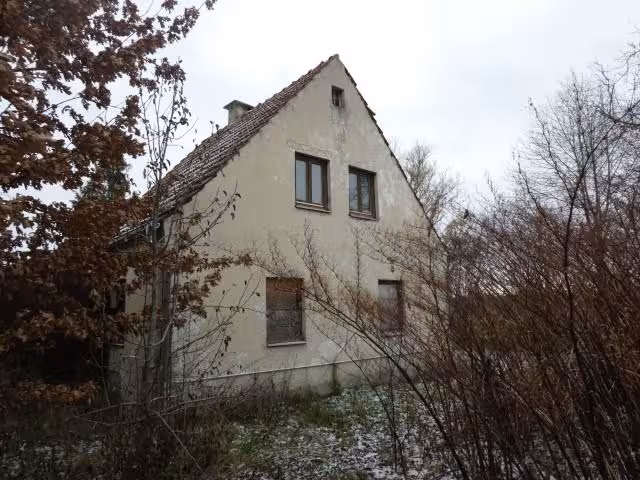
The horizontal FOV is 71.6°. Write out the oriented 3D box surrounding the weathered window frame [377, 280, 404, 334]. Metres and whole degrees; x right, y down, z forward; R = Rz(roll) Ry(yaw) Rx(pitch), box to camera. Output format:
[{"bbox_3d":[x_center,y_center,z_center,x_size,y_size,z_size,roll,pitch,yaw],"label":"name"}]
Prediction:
[{"bbox_3d":[1.537,1.482,9.814,0.800,1.170,0.120,6,-11,-39],"label":"weathered window frame"}]

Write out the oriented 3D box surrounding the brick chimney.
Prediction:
[{"bbox_3d":[-2.313,-3.506,12.893,0.720,0.720,0.710,6,-11,-39],"label":"brick chimney"}]

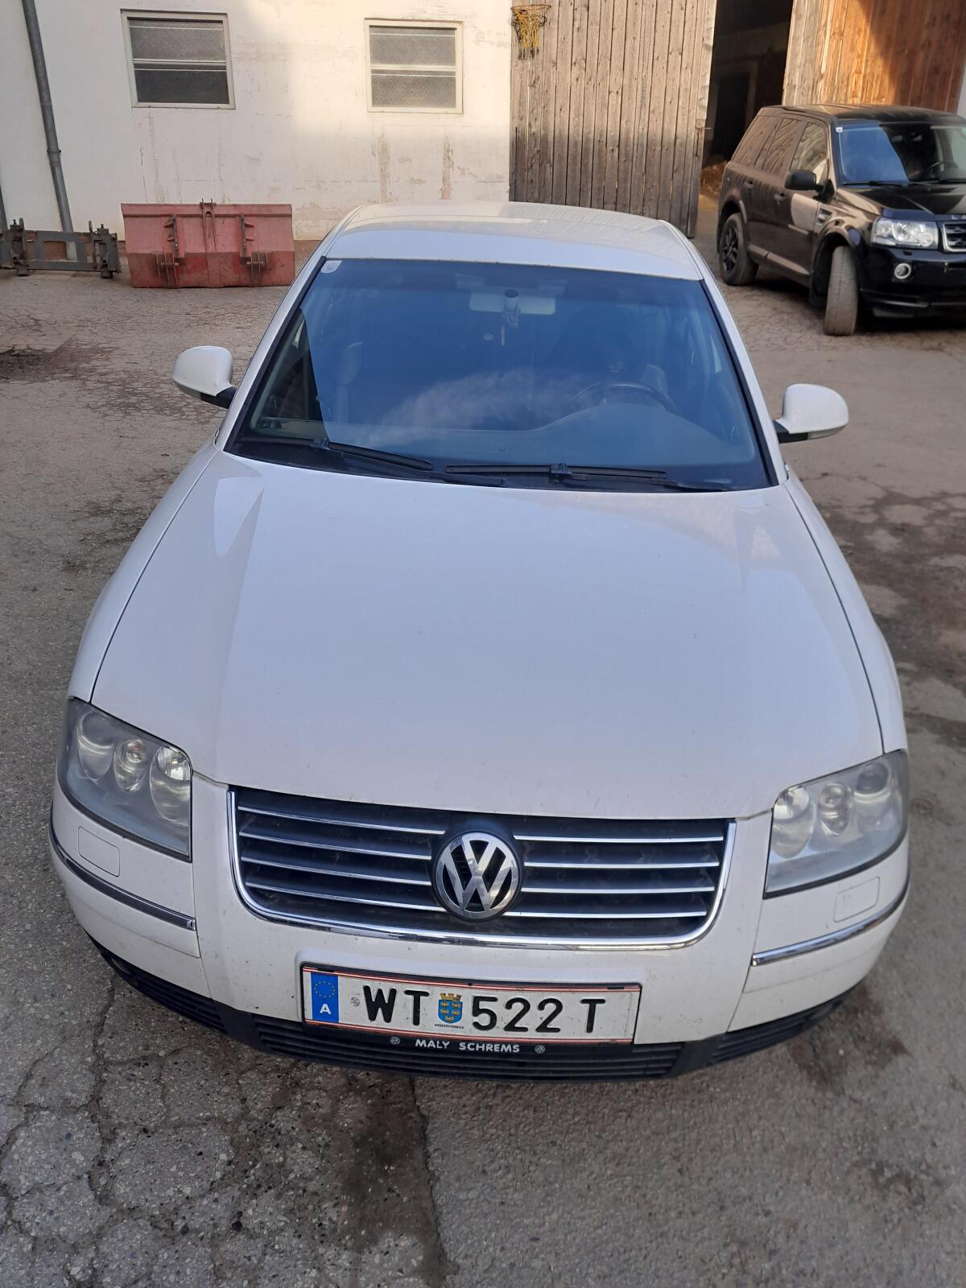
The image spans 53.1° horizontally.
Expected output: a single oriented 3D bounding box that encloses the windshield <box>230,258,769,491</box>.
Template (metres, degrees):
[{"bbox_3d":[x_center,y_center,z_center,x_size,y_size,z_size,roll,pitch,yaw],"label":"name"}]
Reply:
[{"bbox_3d":[0.066,-0.750,2.617,1.400,0.156,0.943,4,56,0],"label":"windshield"}]

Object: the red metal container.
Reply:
[{"bbox_3d":[-2.521,-3.841,9.260,1.530,0.710,0.900,0,26,0],"label":"red metal container"}]

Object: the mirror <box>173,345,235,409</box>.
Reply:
[{"bbox_3d":[-0.787,-0.762,2.745,0.185,0.150,0.120,4,27,0],"label":"mirror"}]

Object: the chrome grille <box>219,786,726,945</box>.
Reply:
[{"bbox_3d":[-0.006,0.349,1.487,0.765,0.208,0.090,4,14,0],"label":"chrome grille"}]

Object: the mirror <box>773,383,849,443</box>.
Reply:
[{"bbox_3d":[0.930,-0.652,2.741,0.215,0.148,0.120,4,27,0],"label":"mirror"}]

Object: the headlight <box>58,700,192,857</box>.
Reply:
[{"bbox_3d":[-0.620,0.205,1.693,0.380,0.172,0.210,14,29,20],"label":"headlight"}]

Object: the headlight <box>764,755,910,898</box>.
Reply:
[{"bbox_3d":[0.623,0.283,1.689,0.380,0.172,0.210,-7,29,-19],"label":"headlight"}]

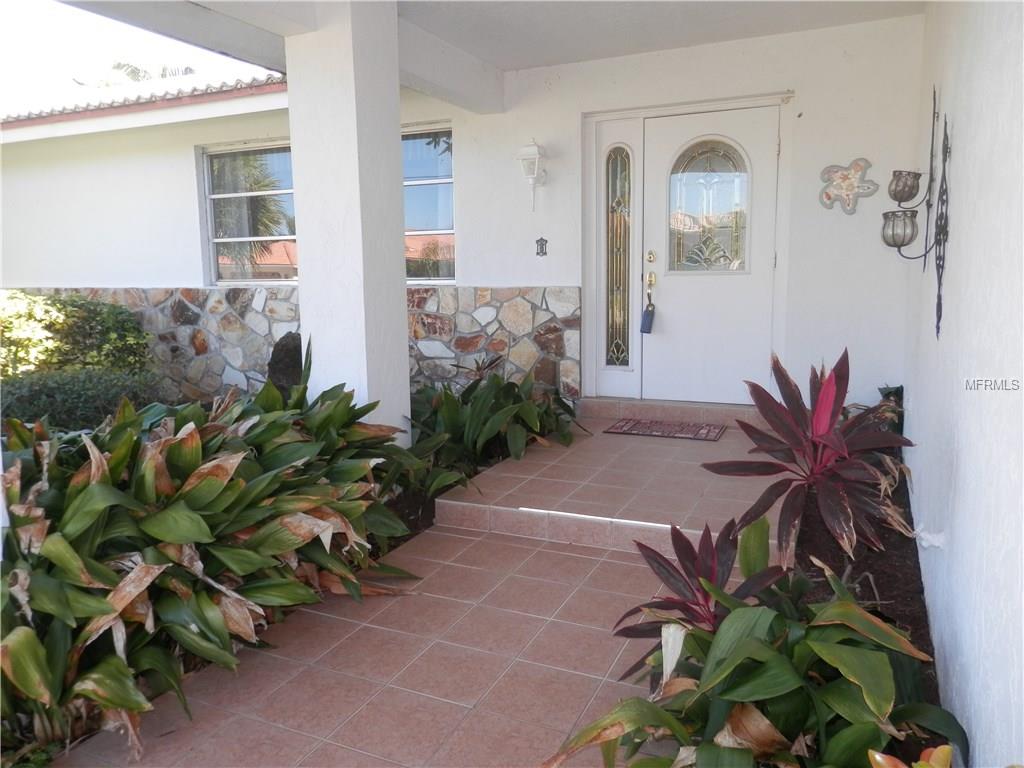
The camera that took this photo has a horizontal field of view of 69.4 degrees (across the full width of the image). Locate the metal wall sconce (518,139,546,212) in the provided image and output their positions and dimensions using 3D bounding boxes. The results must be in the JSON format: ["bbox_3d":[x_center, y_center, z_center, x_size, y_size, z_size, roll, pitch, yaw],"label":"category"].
[{"bbox_3d":[0.179,-1.515,5.404,0.165,0.520,0.260,3,10,25],"label":"metal wall sconce"}]

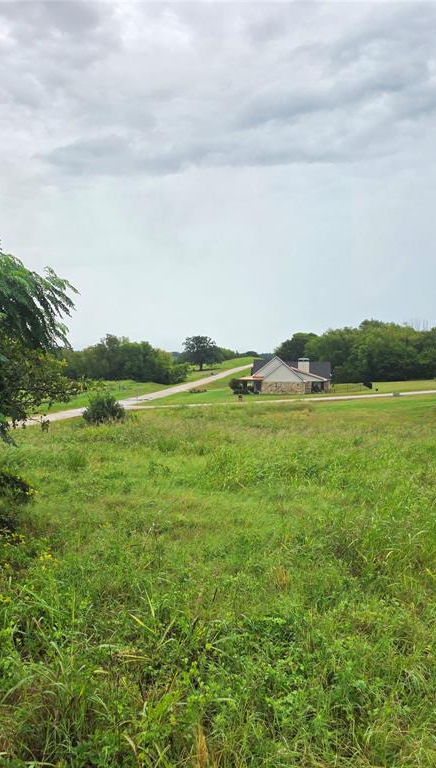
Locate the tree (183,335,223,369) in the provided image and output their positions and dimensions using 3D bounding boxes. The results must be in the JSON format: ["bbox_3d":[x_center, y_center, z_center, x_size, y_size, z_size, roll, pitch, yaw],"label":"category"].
[{"bbox_3d":[-4.800,-9.600,210.000,12.400,11.100,12.000,0,1,0],"label":"tree"}]

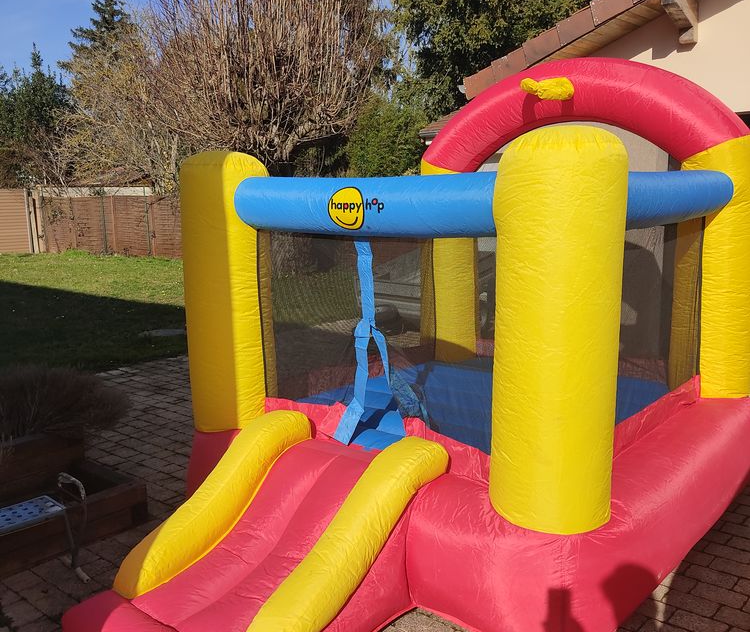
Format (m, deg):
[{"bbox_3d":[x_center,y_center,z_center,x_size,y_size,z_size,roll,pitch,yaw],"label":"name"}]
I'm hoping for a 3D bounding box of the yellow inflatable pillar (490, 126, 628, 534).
[{"bbox_3d":[0.625,0.038,2.597,0.426,1.326,0.426,7,12,39],"label":"yellow inflatable pillar"}]

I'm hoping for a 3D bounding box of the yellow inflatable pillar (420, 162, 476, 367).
[{"bbox_3d":[0.540,-0.396,5.203,0.410,1.333,0.410,0,9,0],"label":"yellow inflatable pillar"}]

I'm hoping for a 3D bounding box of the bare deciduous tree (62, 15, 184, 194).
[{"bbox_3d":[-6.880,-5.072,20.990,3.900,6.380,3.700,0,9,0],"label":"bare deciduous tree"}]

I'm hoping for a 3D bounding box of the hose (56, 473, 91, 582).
[{"bbox_3d":[-1.269,0.875,3.160,0.190,0.370,0.120,7,12,39],"label":"hose"}]

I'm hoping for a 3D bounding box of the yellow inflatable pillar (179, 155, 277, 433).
[{"bbox_3d":[-0.717,-0.135,3.706,0.426,1.326,0.426,0,9,0],"label":"yellow inflatable pillar"}]

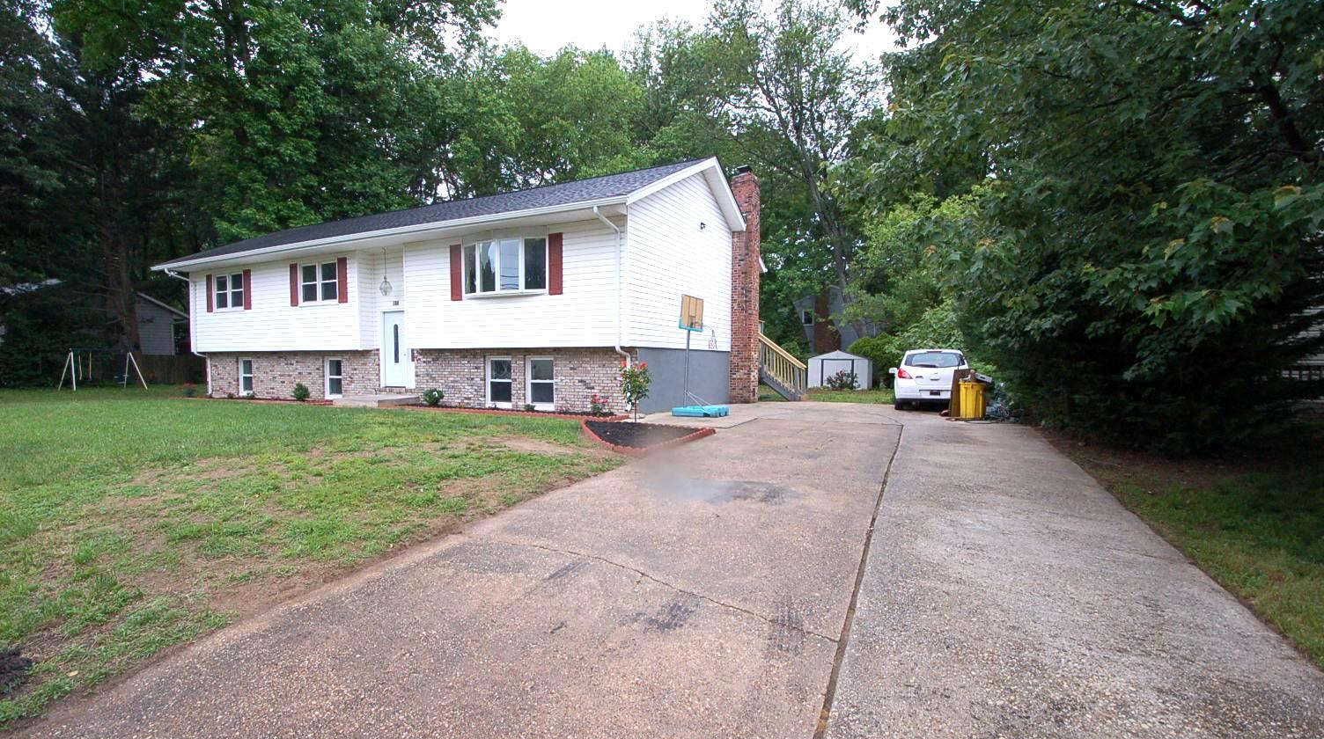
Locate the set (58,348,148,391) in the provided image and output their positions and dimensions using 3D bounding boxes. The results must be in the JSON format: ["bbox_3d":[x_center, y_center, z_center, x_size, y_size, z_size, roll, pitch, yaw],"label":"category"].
[{"bbox_3d":[-25.200,0.025,24.827,1.660,1.780,2.400,1,1,24],"label":"set"}]

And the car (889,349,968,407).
[{"bbox_3d":[7.233,0.256,14.715,1.700,1.530,4.290,1,2,24],"label":"car"}]

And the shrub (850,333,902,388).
[{"bbox_3d":[10.225,-0.458,26.297,2.400,2.600,2.400,1,2,26],"label":"shrub"}]

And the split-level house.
[{"bbox_3d":[-6.441,-2.374,18.058,17.876,6.715,9.271,1,2,26],"label":"split-level house"}]

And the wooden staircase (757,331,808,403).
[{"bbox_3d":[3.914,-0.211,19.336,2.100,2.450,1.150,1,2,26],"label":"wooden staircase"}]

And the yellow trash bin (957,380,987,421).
[{"bbox_3d":[6.455,0.620,11.438,0.540,0.780,0.540,1,2,26],"label":"yellow trash bin"}]

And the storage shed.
[{"bbox_3d":[8.151,0.025,24.993,2.550,1.680,1.750,1,2,26],"label":"storage shed"}]

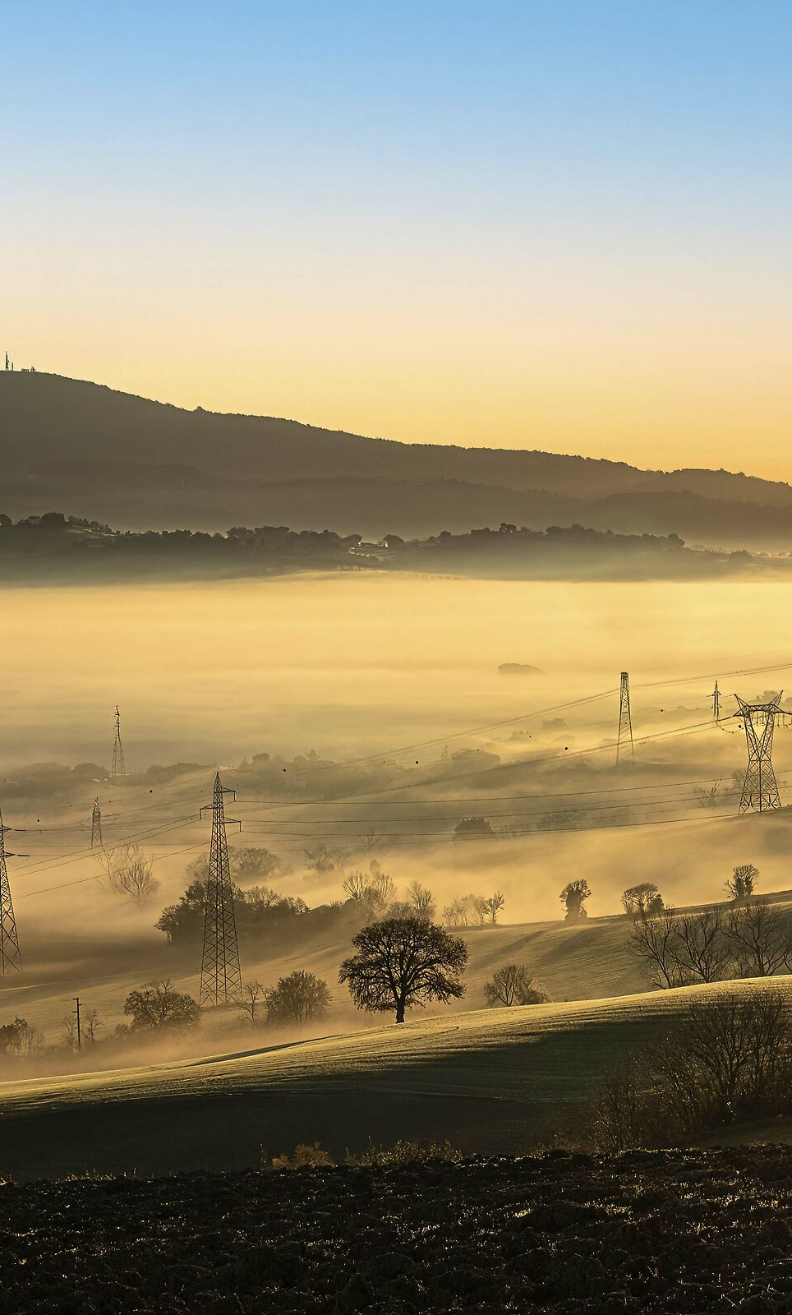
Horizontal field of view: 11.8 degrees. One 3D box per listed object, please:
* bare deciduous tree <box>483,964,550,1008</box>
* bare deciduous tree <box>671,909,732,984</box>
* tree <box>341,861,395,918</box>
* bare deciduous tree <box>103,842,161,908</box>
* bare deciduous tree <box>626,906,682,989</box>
[{"bbox_3d":[14.670,39.860,465.000,7.850,5.700,7.060,0,2,0],"label":"bare deciduous tree"},{"bbox_3d":[35.890,34.050,450.000,7.230,9.130,6.510,0,2,0],"label":"bare deciduous tree"},{"bbox_3d":[-5.420,43.380,710.000,9.900,10.700,9.000,0,2,0],"label":"tree"},{"bbox_3d":[-53.750,44.370,780.000,11.800,13.700,11.000,0,2,0],"label":"bare deciduous tree"},{"bbox_3d":[31.050,34.760,460.000,6.900,10.000,6.800,0,2,0],"label":"bare deciduous tree"}]

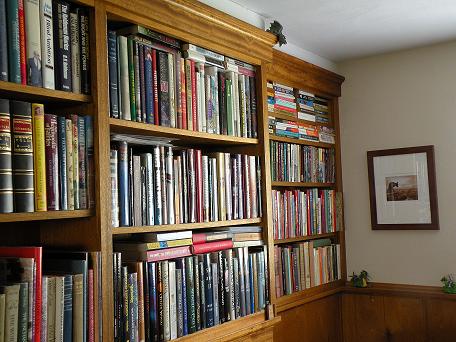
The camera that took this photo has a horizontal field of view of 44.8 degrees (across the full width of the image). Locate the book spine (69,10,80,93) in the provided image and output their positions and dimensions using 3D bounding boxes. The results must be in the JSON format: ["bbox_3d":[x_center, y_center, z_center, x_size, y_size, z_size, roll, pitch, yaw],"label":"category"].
[{"bbox_3d":[-0.470,-0.315,1.539,0.145,0.220,0.025,-5,-4,37],"label":"book spine"}]

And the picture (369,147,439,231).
[{"bbox_3d":[0.907,0.095,2.867,0.349,0.419,0.025,-5,-4,37],"label":"picture"}]

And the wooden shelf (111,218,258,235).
[{"bbox_3d":[-0.197,0.187,1.893,0.240,0.017,0.775,-5,-4,36],"label":"wooden shelf"}]

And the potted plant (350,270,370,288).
[{"bbox_3d":[0.691,0.567,2.891,0.085,0.088,0.075,-5,-4,37],"label":"potted plant"}]

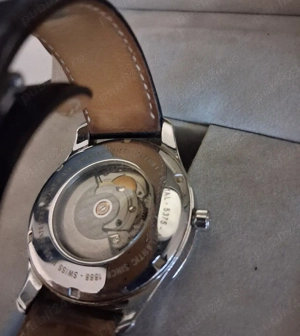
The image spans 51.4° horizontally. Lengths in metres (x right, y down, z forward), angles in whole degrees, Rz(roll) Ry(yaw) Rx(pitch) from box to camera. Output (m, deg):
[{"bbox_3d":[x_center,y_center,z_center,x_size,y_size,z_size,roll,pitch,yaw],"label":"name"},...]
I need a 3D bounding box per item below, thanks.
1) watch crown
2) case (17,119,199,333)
[{"bbox_3d":[0.011,0.011,0.070,0.004,0.005,0.005,1,61,19],"label":"watch crown"},{"bbox_3d":[-0.010,0.012,0.079,0.043,0.011,0.051,1,61,19],"label":"case"}]

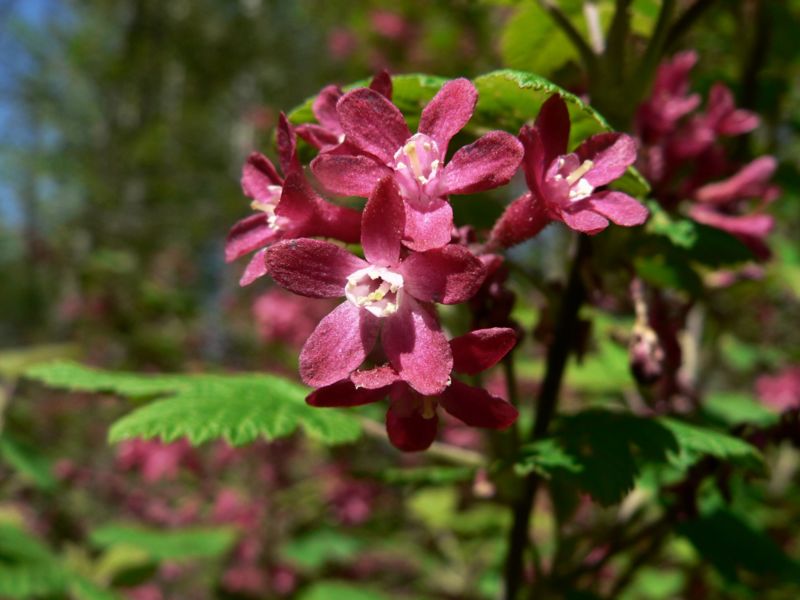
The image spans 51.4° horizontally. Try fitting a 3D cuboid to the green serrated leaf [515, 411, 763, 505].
[{"bbox_3d":[0.057,0.038,0.200,0.059,0.022,0.045,0,0,0],"label":"green serrated leaf"}]

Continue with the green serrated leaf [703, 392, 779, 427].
[{"bbox_3d":[0.119,0.038,0.290,0.026,0.012,0.025,0,0,0],"label":"green serrated leaf"}]

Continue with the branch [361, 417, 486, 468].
[{"bbox_3d":[0.005,0.034,0.200,0.030,0.011,0.014,0,0,0],"label":"branch"}]

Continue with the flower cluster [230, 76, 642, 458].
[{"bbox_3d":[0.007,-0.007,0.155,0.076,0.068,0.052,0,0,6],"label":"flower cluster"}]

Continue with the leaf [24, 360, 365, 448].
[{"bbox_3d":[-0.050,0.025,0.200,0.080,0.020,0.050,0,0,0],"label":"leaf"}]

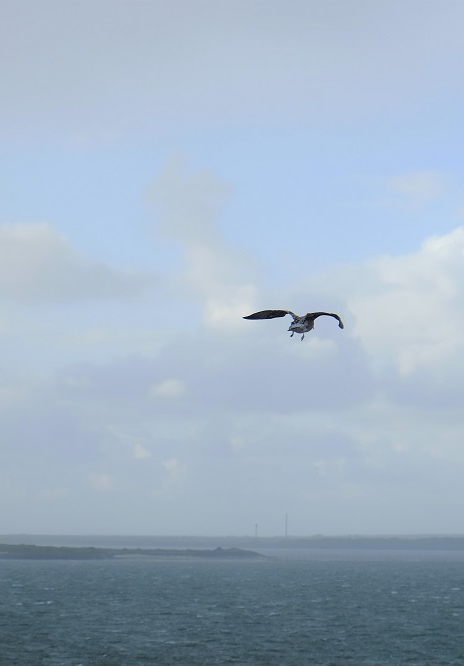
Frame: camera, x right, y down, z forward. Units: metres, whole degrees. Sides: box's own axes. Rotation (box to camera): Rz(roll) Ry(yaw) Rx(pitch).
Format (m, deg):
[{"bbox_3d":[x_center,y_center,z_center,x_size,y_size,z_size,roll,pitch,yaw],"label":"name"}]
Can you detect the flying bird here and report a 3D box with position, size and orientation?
[{"bbox_3d":[0.686,-0.083,25.500,1.170,0.330,0.560,0,-5,20],"label":"flying bird"}]

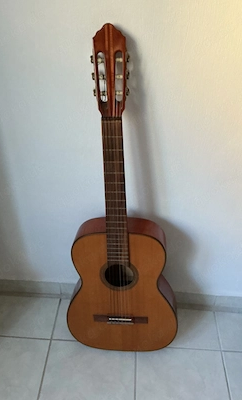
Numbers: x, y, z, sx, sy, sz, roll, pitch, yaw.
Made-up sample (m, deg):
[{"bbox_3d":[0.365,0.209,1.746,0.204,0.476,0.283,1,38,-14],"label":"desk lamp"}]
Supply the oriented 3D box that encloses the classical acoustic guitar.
[{"bbox_3d":[-0.007,0.062,0.999,0.375,1.040,0.105,1,27,6],"label":"classical acoustic guitar"}]

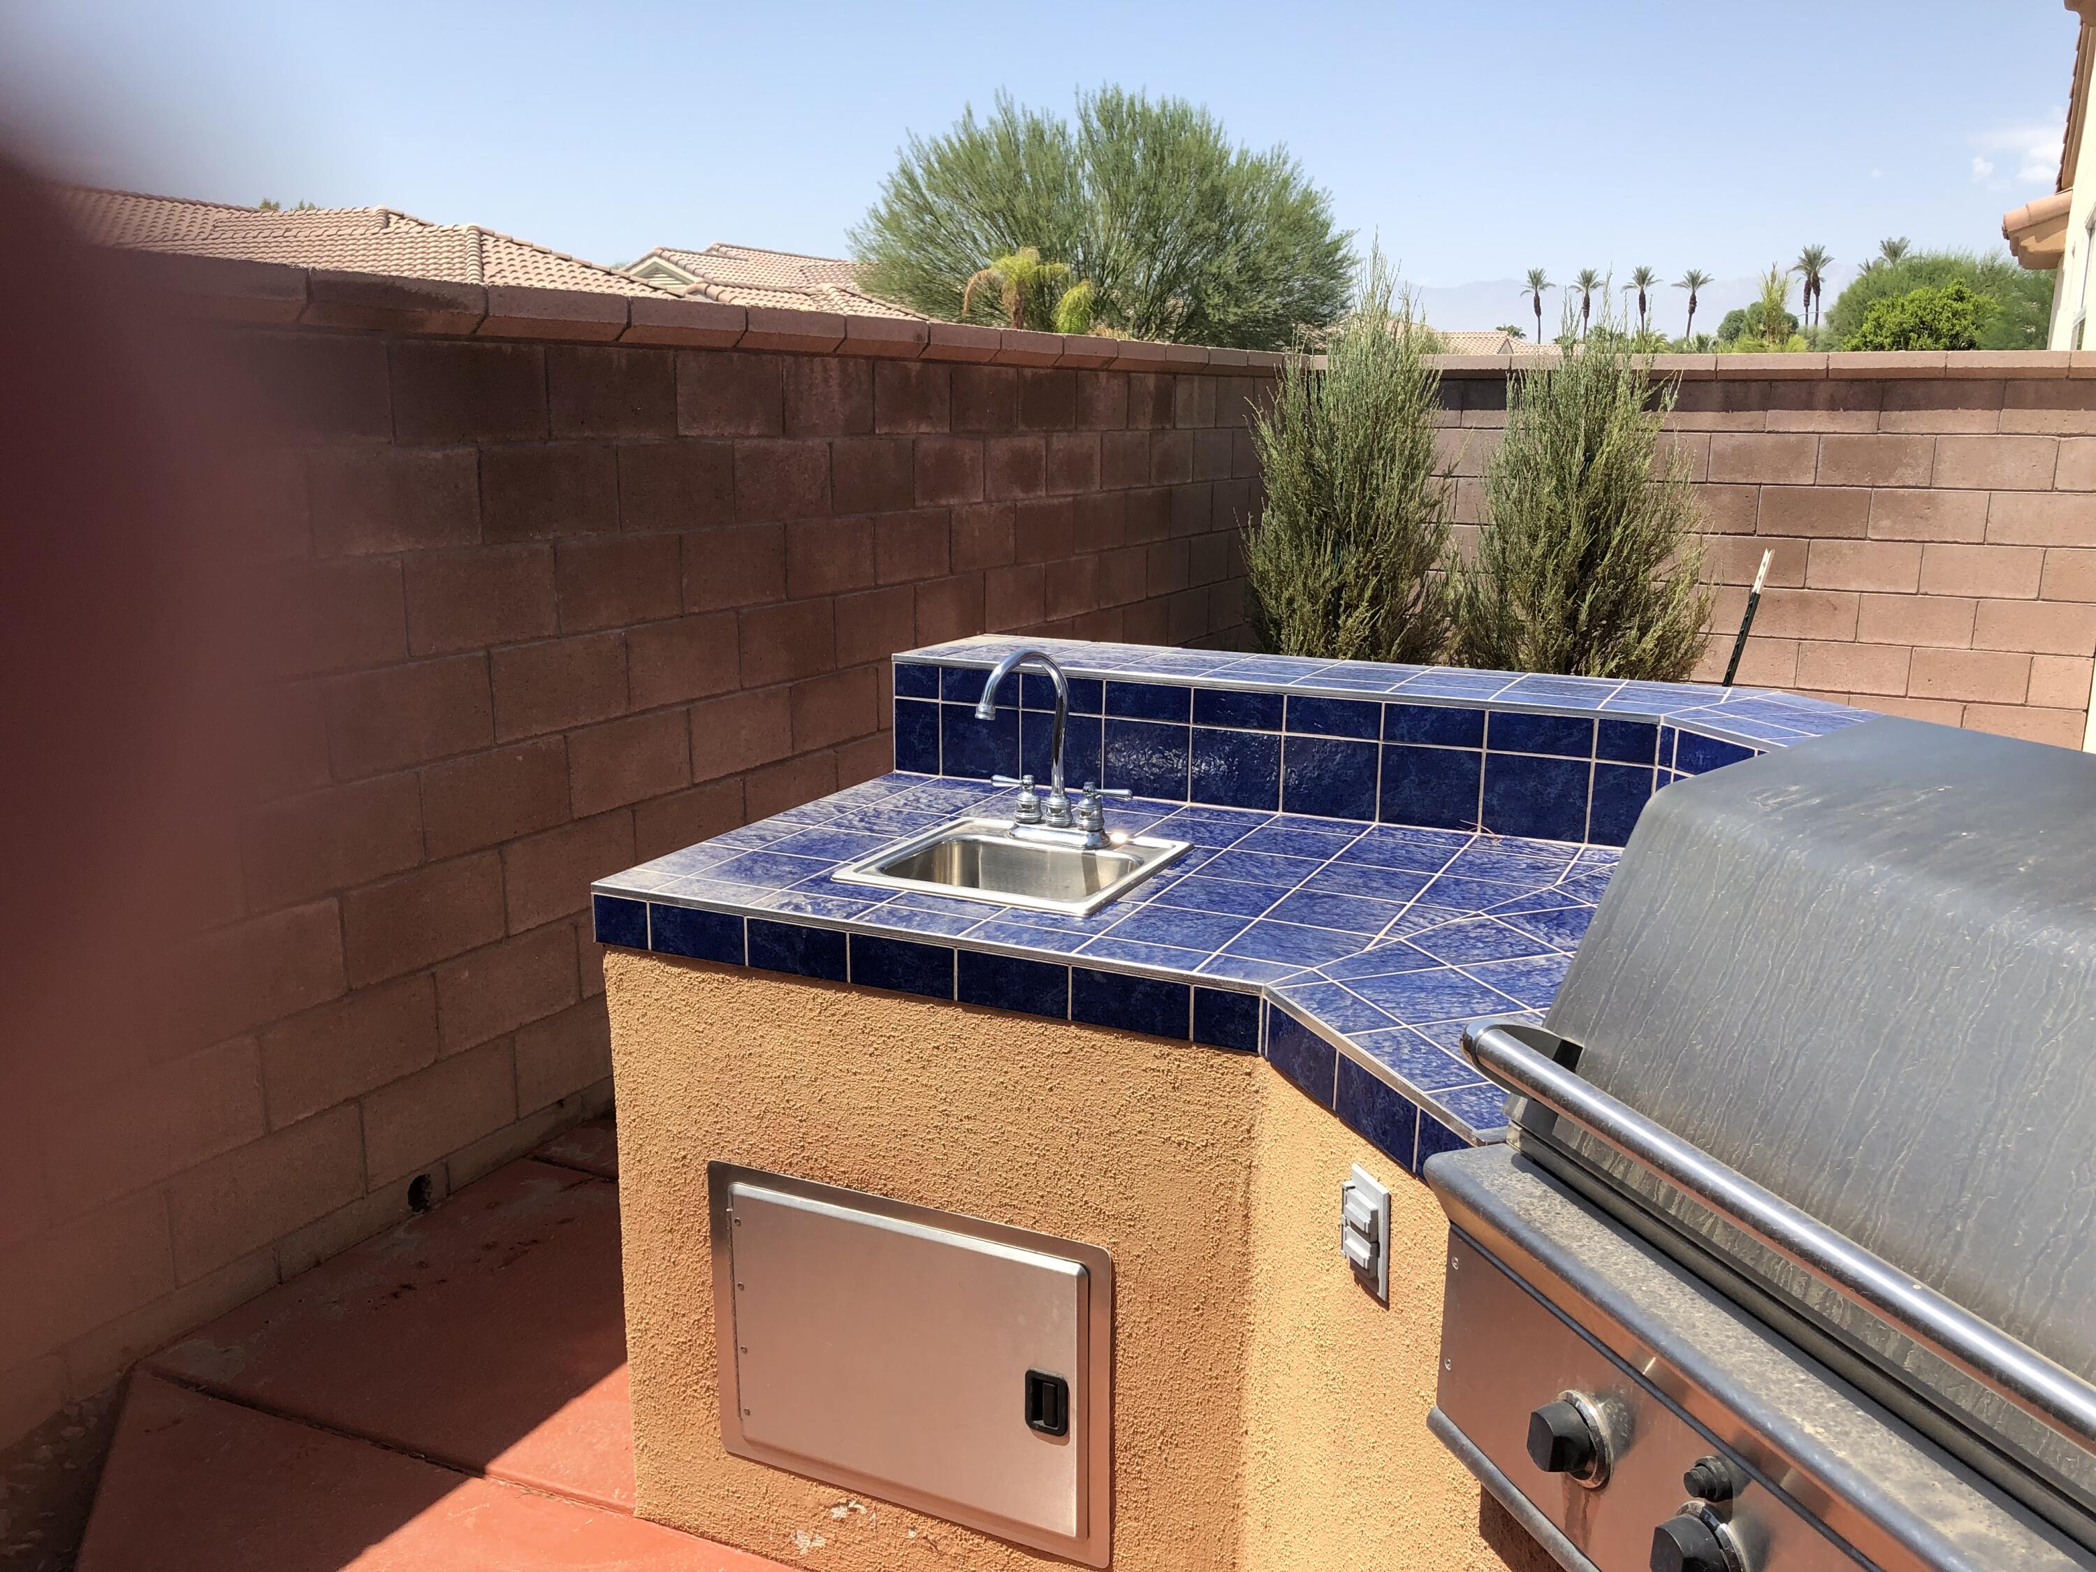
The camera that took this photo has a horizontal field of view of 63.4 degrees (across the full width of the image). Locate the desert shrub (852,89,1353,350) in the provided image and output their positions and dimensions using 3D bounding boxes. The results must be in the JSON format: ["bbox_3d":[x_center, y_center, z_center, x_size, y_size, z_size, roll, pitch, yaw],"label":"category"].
[{"bbox_3d":[0.693,-5.839,21.229,6.172,5.344,5.864,1,12,2],"label":"desert shrub"}]

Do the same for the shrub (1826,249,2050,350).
[{"bbox_3d":[16.864,-7.704,32.028,4.773,4.536,4.773,7,14,26],"label":"shrub"}]

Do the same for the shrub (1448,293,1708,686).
[{"bbox_3d":[1.879,-0.722,6.058,0.885,1.919,0.885,7,14,27],"label":"shrub"}]

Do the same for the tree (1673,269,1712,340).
[{"bbox_3d":[60.155,-40.820,159.293,3.585,14.823,3.585,5,13,20],"label":"tree"}]

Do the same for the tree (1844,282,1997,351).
[{"bbox_3d":[10.668,-4.593,21.002,2.190,3.141,2.190,6,14,26],"label":"tree"}]

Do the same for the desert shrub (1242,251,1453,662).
[{"bbox_3d":[1.117,-0.908,6.369,0.775,2.139,0.775,7,14,27],"label":"desert shrub"}]

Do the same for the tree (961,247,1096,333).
[{"bbox_3d":[-0.217,-3.911,17.569,1.385,3.149,1.385,0,12,-1],"label":"tree"}]

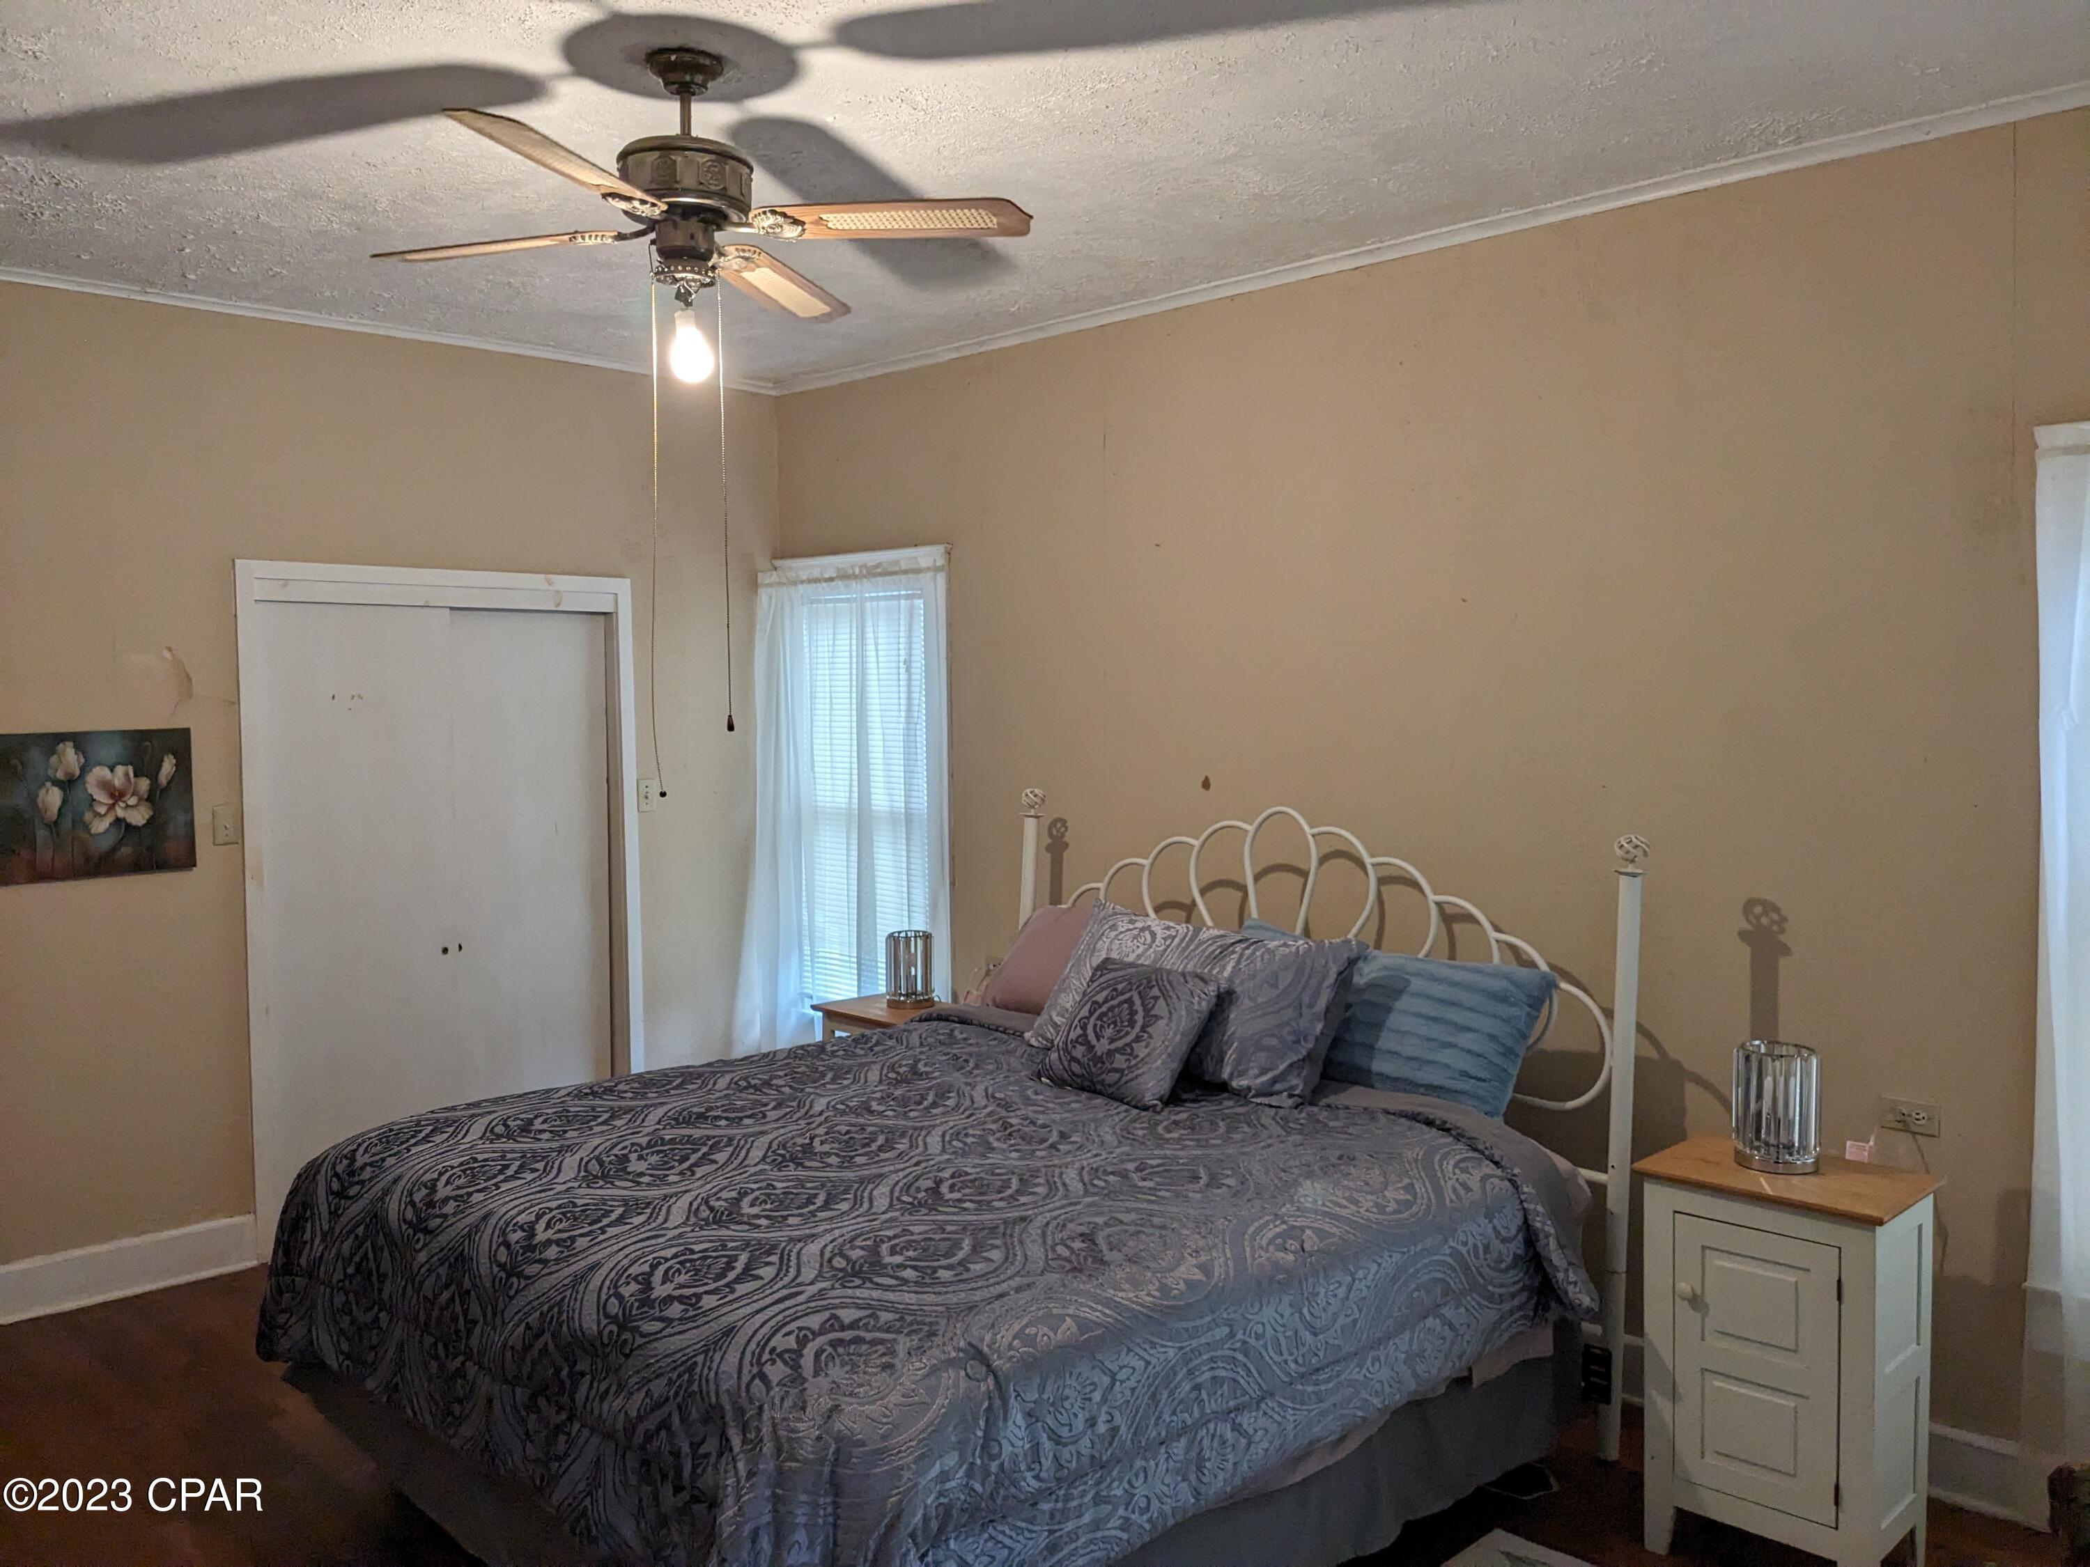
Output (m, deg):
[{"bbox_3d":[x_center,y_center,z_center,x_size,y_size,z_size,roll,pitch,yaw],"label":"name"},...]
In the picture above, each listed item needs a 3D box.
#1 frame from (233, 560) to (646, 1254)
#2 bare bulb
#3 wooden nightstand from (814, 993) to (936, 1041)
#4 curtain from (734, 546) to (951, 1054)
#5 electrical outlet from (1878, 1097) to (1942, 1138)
[{"bbox_3d":[-1.927,0.360,5.318,0.130,2.092,1.322,3,5,45],"label":"frame"},{"bbox_3d":[-0.641,-0.794,2.964,0.072,0.128,0.072,0,3,0],"label":"bare bulb"},{"bbox_3d":[-0.423,1.046,4.917,0.450,0.740,0.350,3,5,45],"label":"wooden nightstand"},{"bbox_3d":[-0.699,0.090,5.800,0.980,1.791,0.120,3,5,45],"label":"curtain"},{"bbox_3d":[1.814,0.700,3.417,0.114,0.070,0.012,3,5,45],"label":"electrical outlet"}]

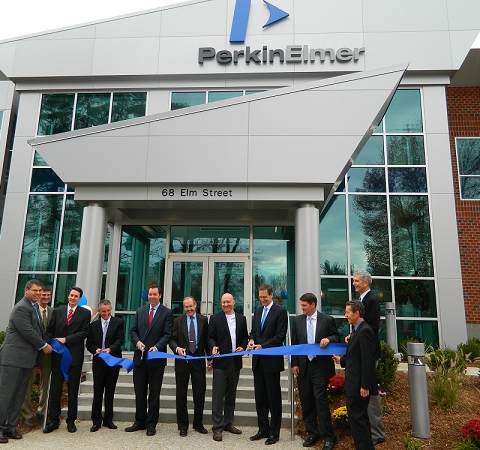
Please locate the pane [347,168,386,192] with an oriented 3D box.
[{"bbox_3d":[3.477,-1.204,11.818,1.004,0.722,0.050,0,-12,4],"label":"pane"}]

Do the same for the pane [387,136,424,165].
[{"bbox_3d":[3.895,-1.744,10.154,0.840,0.717,0.060,0,-12,4],"label":"pane"}]

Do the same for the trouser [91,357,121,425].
[{"bbox_3d":[-1.759,2.123,5.706,0.370,0.900,0.290,2,-13,-4],"label":"trouser"}]

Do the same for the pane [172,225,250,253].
[{"bbox_3d":[-0.680,0.338,9.830,1.822,0.623,0.060,0,-13,4],"label":"pane"}]

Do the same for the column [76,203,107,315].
[{"bbox_3d":[-2.903,1.069,8.334,0.455,2.910,0.455,0,-12,4],"label":"column"}]

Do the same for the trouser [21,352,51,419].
[{"bbox_3d":[-2.766,2.111,5.892,0.370,0.950,0.300,9,-14,-32],"label":"trouser"}]

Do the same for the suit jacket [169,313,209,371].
[{"bbox_3d":[-0.690,1.553,5.817,0.520,0.743,0.340,2,-12,-6],"label":"suit jacket"}]

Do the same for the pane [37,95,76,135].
[{"bbox_3d":[-5.153,-3.105,12.191,0.966,1.260,0.060,0,-13,4],"label":"pane"}]

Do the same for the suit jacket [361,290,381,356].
[{"bbox_3d":[1.464,1.143,5.033,0.360,0.816,0.480,1,-12,2],"label":"suit jacket"}]

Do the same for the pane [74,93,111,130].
[{"bbox_3d":[-5.137,-3.808,14.963,1.174,1.589,0.060,1,-12,3],"label":"pane"}]

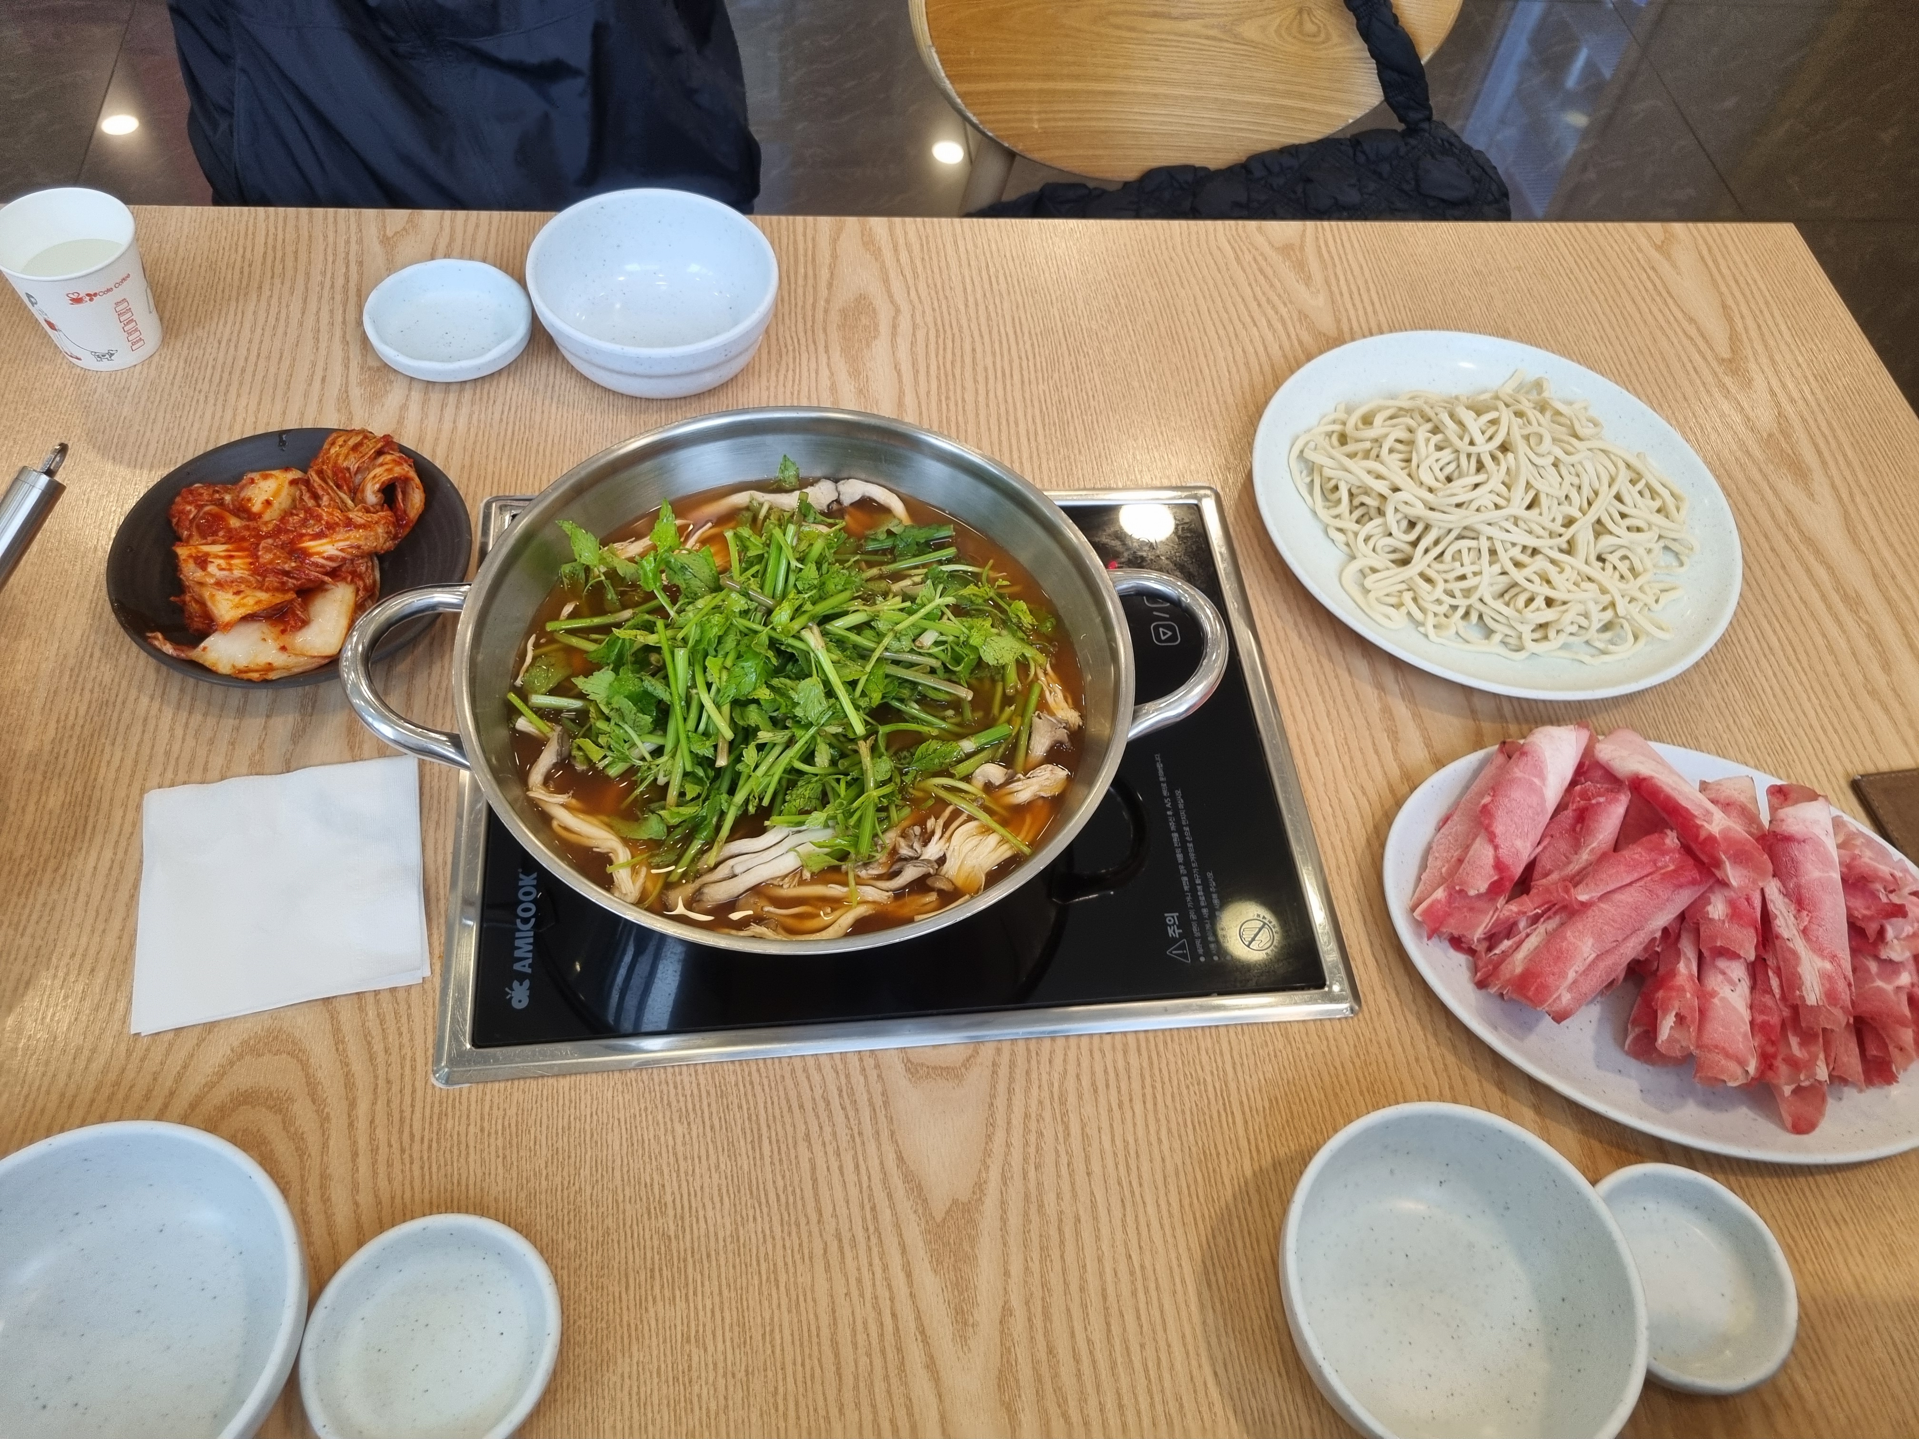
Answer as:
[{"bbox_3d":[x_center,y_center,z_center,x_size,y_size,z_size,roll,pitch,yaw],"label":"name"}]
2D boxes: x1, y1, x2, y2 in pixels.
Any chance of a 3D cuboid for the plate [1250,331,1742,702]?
[{"bbox_3d":[0.310,-0.122,0.843,0.292,0.029,0.278,-18,61,-18],"label":"plate"}]

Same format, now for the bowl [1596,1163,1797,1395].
[{"bbox_3d":[0.302,0.236,0.609,0.091,0.026,0.091,4,57,-5],"label":"bowl"}]

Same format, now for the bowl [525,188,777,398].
[{"bbox_3d":[-0.174,-0.238,0.836,0.139,0.059,0.139,-2,57,-9],"label":"bowl"}]

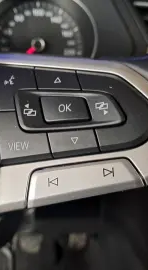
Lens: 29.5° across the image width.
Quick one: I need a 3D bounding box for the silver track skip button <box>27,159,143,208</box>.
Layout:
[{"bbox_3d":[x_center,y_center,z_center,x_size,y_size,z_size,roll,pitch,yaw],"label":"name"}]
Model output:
[{"bbox_3d":[0.005,0.021,0.122,0.050,0.015,0.010,-10,-10,0],"label":"silver track skip button"}]

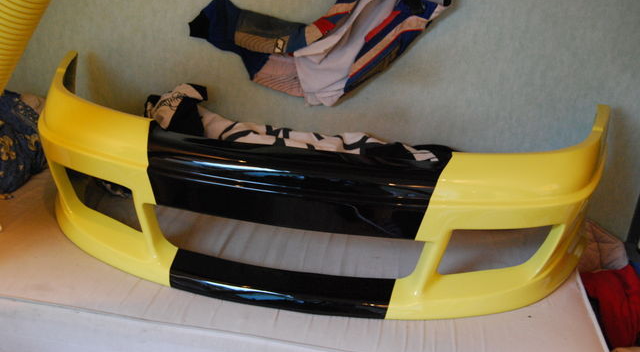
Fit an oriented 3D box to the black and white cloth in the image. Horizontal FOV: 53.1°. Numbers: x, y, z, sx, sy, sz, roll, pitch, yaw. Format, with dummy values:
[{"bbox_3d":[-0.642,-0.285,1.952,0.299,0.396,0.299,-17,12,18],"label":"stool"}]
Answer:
[{"bbox_3d":[-0.096,-0.059,2.005,1.060,0.330,0.270,7,25,8],"label":"black and white cloth"}]

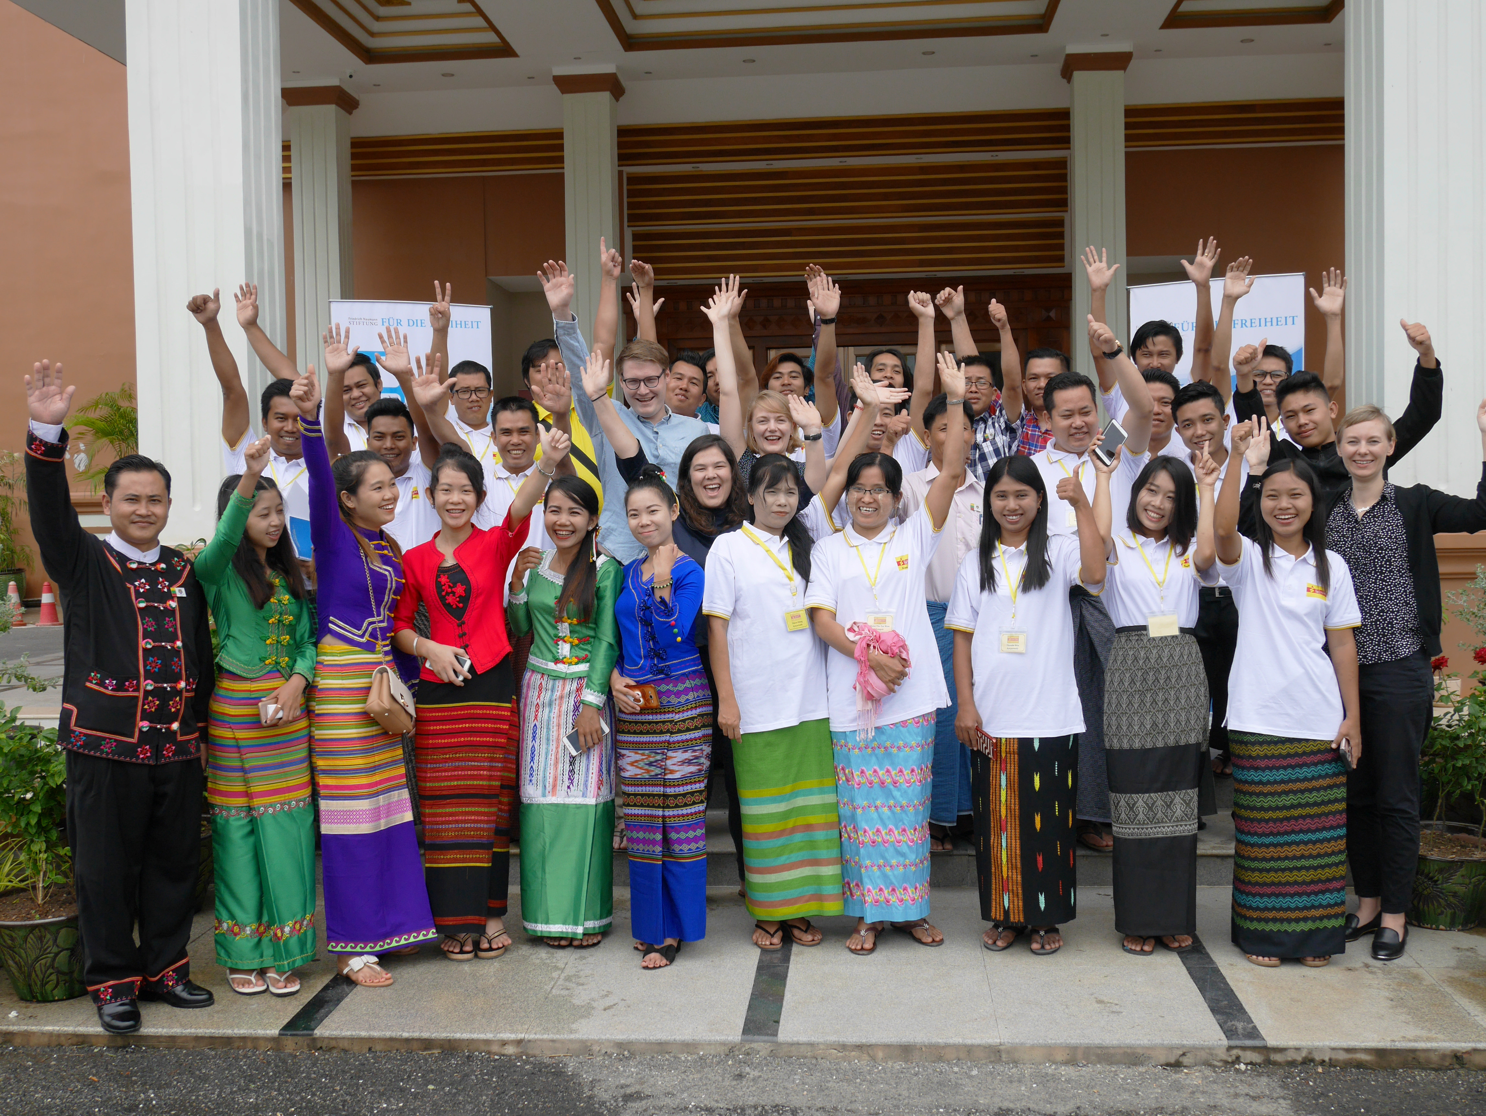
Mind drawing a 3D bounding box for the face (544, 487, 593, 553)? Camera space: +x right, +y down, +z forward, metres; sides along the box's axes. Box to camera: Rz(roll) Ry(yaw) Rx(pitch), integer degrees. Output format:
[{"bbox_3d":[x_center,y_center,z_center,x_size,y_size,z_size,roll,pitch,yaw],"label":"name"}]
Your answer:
[{"bbox_3d":[-0.555,-0.121,4.940,0.148,0.200,0.150,3,2,5],"label":"face"}]

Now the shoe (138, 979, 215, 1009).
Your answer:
[{"bbox_3d":[-1.700,1.265,4.610,0.280,0.105,0.100,0,3,28],"label":"shoe"}]

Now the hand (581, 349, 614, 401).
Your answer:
[{"bbox_3d":[-0.500,-0.624,5.280,0.115,0.185,0.055,-4,3,-6],"label":"hand"}]

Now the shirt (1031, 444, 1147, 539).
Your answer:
[{"bbox_3d":[1.183,-0.136,5.500,0.520,0.600,0.290,-1,4,6],"label":"shirt"}]

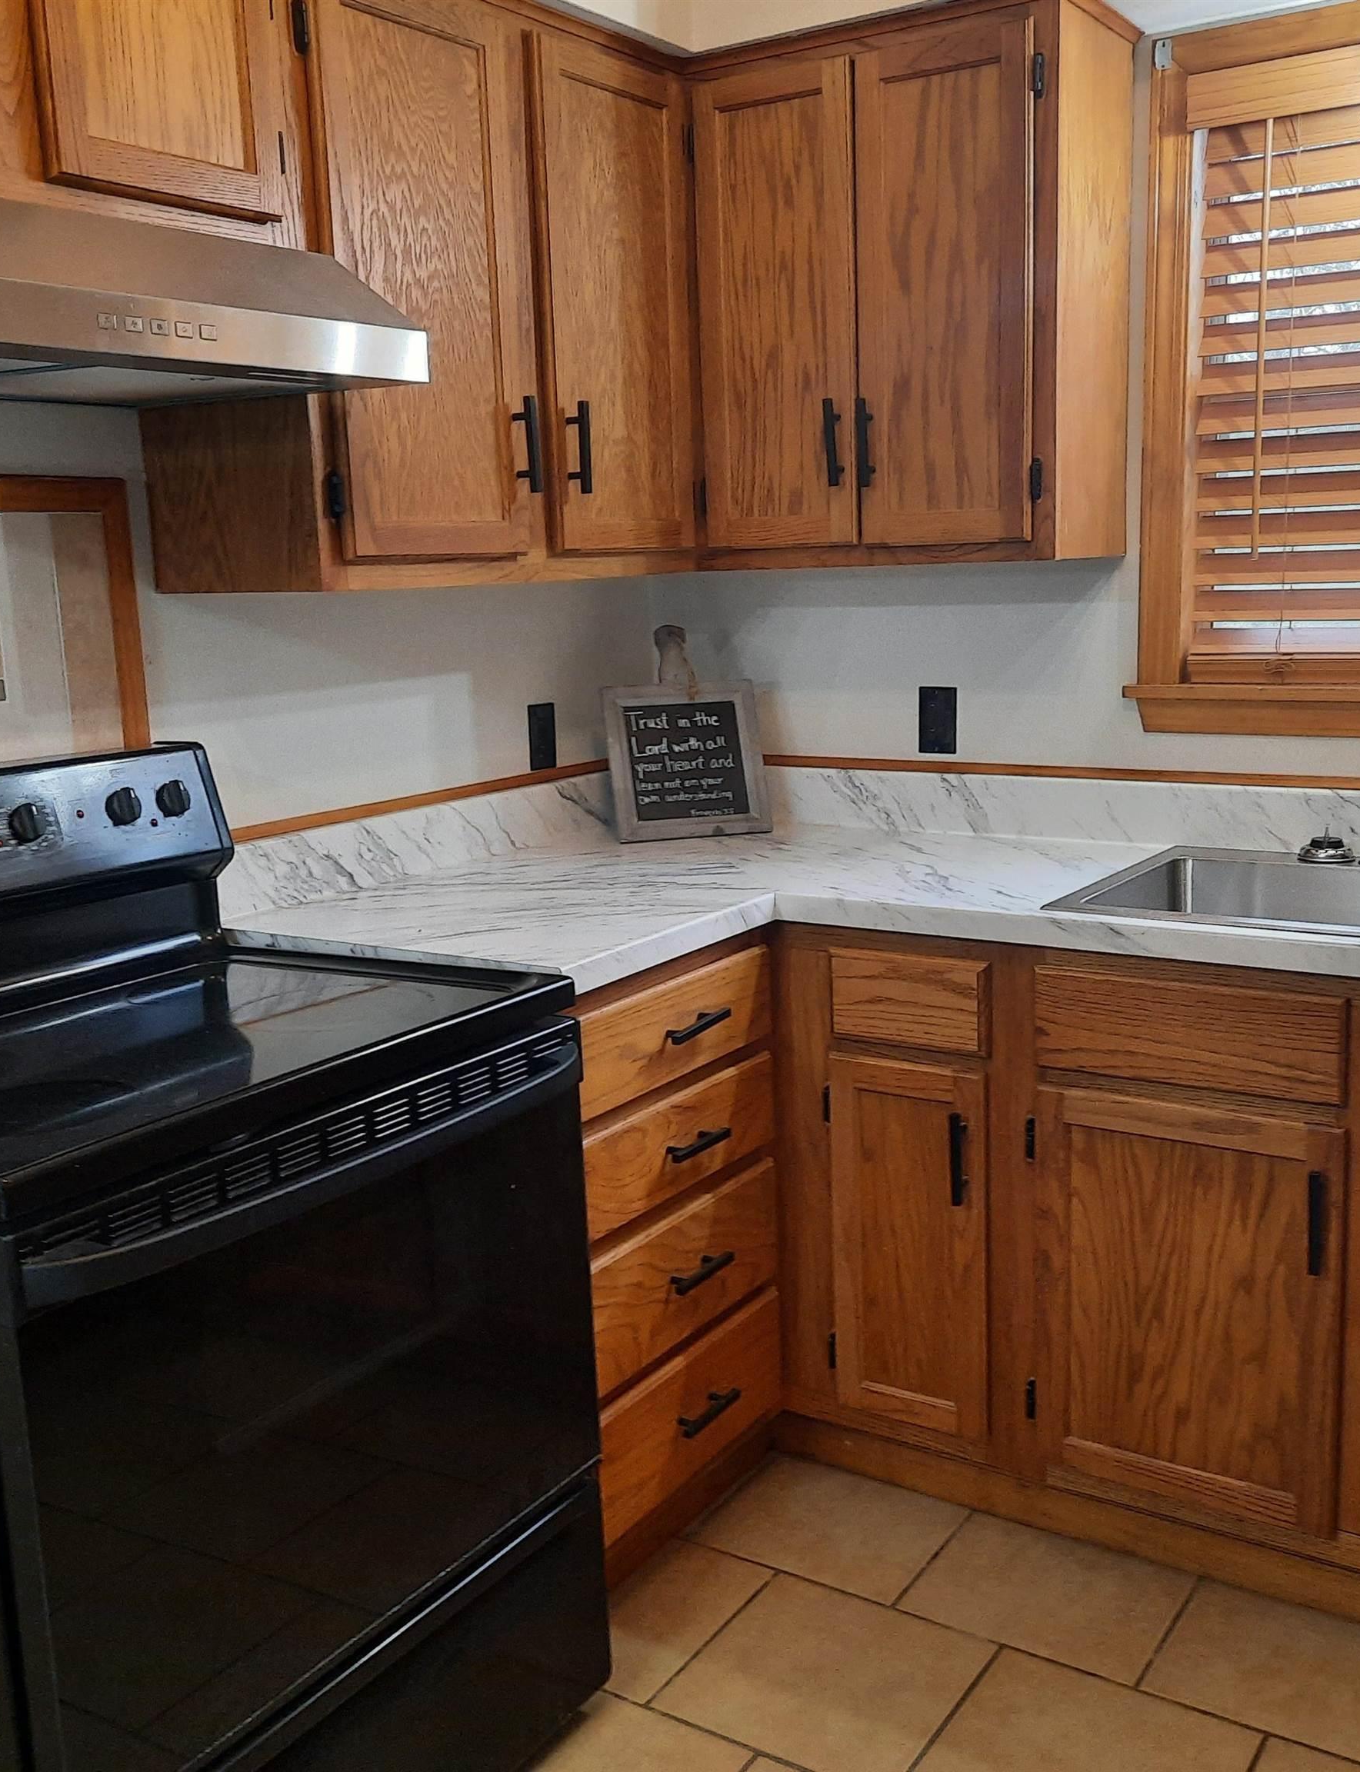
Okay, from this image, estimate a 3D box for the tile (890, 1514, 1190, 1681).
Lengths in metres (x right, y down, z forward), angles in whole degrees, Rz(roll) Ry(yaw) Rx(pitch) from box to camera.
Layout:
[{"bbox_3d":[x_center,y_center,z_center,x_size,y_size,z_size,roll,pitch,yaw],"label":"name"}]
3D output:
[{"bbox_3d":[0.500,0.956,2.302,0.327,0.010,0.278,5,12,33],"label":"tile"}]

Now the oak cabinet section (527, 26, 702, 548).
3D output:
[{"bbox_3d":[-0.204,-0.851,2.578,0.300,0.700,0.385,5,13,33],"label":"oak cabinet section"}]

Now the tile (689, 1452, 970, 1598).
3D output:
[{"bbox_3d":[0.222,0.933,2.484,0.327,0.010,0.278,5,12,33],"label":"tile"}]

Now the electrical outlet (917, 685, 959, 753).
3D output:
[{"bbox_3d":[0.438,-0.281,2.901,0.070,0.114,0.008,5,12,33],"label":"electrical outlet"}]

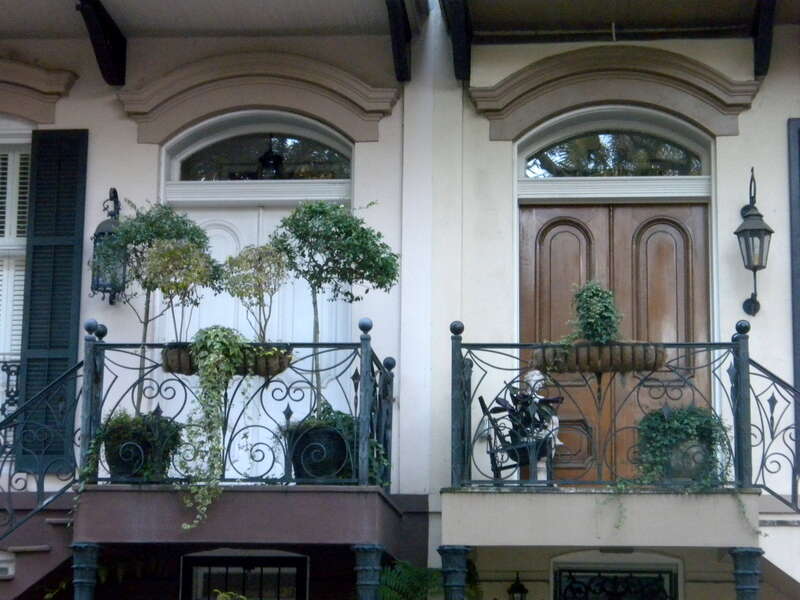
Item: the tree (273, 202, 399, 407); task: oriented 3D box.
[{"bbox_3d":[-0.461,0.003,13.793,0.906,1.448,0.800,0,-12,5],"label":"tree"}]

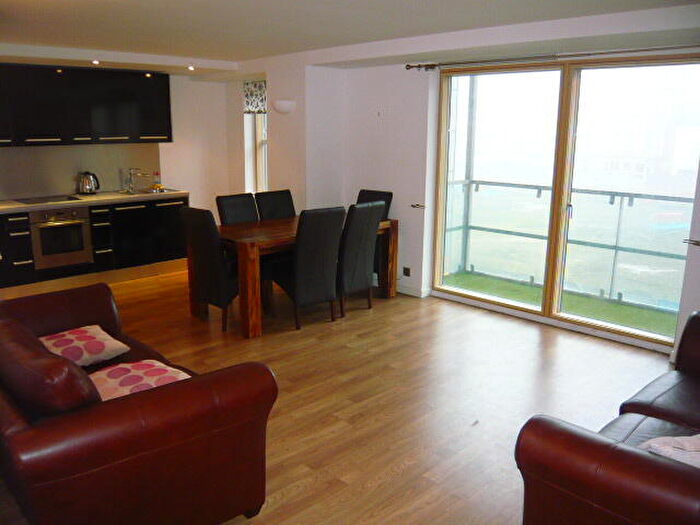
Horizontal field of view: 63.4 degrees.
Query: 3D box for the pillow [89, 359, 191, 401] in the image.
[{"bbox_3d":[-0.988,0.550,2.617,0.400,0.120,0.400,13,18,43],"label":"pillow"}]

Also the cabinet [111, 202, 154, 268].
[{"bbox_3d":[-2.541,-0.335,6.320,0.587,0.709,0.471,13,18,43],"label":"cabinet"}]

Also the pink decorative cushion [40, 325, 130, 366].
[{"bbox_3d":[-1.442,0.442,3.031,0.400,0.120,0.400,13,18,43],"label":"pink decorative cushion"}]

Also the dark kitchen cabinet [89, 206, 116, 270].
[{"bbox_3d":[-2.724,-0.300,6.091,0.280,0.700,0.570,-12,18,-41],"label":"dark kitchen cabinet"}]

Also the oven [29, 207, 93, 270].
[{"bbox_3d":[-3.016,-0.285,5.806,0.575,0.580,0.550,-12,18,-41],"label":"oven"}]

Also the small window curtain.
[{"bbox_3d":[-1.227,-2.126,7.268,0.070,0.420,0.480,-12,18,-41],"label":"small window curtain"}]

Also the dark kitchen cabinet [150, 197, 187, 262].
[{"bbox_3d":[-2.222,-0.407,6.638,0.587,0.709,0.471,13,18,43],"label":"dark kitchen cabinet"}]

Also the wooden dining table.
[{"bbox_3d":[-0.476,0.036,5.312,1.740,0.770,0.860,-12,18,-41],"label":"wooden dining table"}]

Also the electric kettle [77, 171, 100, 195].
[{"bbox_3d":[-2.855,-0.860,6.172,0.220,0.250,0.165,-8,16,-30],"label":"electric kettle"}]

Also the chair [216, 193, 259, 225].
[{"bbox_3d":[-0.921,-0.126,5.465,0.607,1.012,0.446,13,18,43],"label":"chair"}]

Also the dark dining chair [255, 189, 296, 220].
[{"bbox_3d":[-0.599,-0.176,5.674,0.440,1.010,0.590,-12,18,-41],"label":"dark dining chair"}]

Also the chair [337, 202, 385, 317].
[{"bbox_3d":[-0.026,-0.057,5.196,0.430,1.010,0.580,-12,18,-41],"label":"chair"}]

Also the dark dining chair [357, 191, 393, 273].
[{"bbox_3d":[0.063,-0.216,5.887,0.446,1.012,0.607,13,18,43],"label":"dark dining chair"}]

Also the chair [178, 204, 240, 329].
[{"bbox_3d":[-1.025,0.023,4.816,0.446,1.012,0.607,13,18,43],"label":"chair"}]

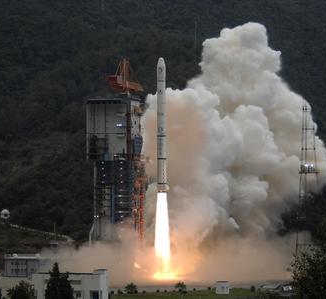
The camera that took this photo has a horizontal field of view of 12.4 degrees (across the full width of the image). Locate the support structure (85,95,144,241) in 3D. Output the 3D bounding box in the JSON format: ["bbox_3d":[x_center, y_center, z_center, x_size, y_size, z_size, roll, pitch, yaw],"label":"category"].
[{"bbox_3d":[-18.373,12.249,592.000,19.000,67.500,14.500,-1,-2,24],"label":"support structure"}]

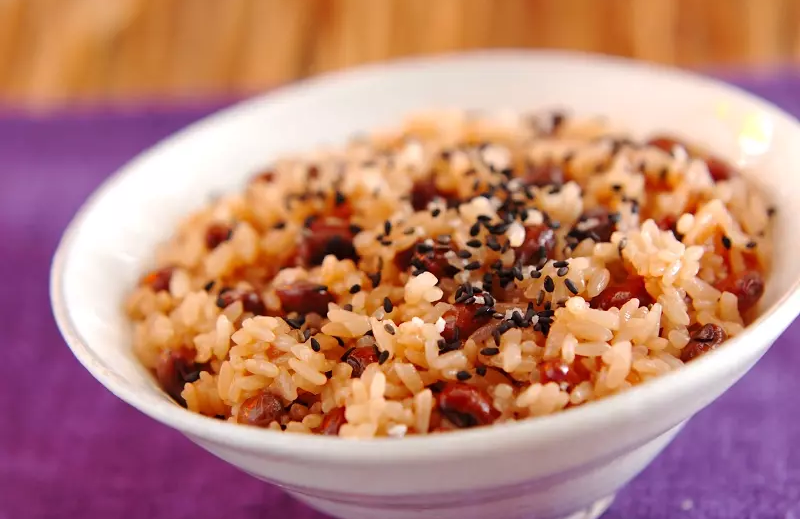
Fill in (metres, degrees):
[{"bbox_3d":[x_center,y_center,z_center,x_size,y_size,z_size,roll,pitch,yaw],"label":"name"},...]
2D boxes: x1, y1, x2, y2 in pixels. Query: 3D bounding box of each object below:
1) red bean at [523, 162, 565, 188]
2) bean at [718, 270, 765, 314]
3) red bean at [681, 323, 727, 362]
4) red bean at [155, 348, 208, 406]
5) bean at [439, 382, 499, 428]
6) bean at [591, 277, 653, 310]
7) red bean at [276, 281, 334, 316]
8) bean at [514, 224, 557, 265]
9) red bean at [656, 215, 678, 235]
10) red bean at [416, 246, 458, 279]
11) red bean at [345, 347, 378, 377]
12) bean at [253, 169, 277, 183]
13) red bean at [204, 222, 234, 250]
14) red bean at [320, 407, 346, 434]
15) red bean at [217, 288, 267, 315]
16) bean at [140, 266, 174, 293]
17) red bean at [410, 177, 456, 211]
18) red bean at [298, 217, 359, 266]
[{"bbox_3d":[0.025,-0.014,0.491,0.009,0.006,0.006,0,33,11],"label":"red bean"},{"bbox_3d":[0.055,0.005,0.462,0.009,0.006,0.006,8,35,22],"label":"bean"},{"bbox_3d":[0.048,0.013,0.451,0.009,0.006,0.006,-25,37,-27],"label":"red bean"},{"bbox_3d":[-0.034,0.018,0.445,0.007,0.007,0.009,-28,36,-31],"label":"red bean"},{"bbox_3d":[0.011,0.022,0.440,0.009,0.006,0.006,18,40,34],"label":"bean"},{"bbox_3d":[0.035,0.005,0.447,0.010,0.006,0.006,-8,30,-1],"label":"bean"},{"bbox_3d":[-0.015,0.006,0.456,0.010,0.006,0.006,8,34,25],"label":"red bean"},{"bbox_3d":[0.022,-0.002,0.462,0.006,0.006,0.009,14,37,33],"label":"bean"},{"bbox_3d":[0.044,-0.006,0.465,0.006,0.005,0.006,5,32,20],"label":"red bean"},{"bbox_3d":[0.006,0.000,0.460,0.009,0.006,0.006,8,34,25],"label":"red bean"},{"bbox_3d":[-0.006,0.016,0.450,0.008,0.005,0.006,-12,33,-9],"label":"red bean"},{"bbox_3d":[-0.024,-0.014,0.504,0.008,0.005,0.006,-10,32,-5],"label":"bean"},{"bbox_3d":[-0.031,-0.004,0.481,0.007,0.006,0.006,-28,36,-31],"label":"red bean"},{"bbox_3d":[-0.010,0.025,0.441,0.006,0.005,0.008,21,41,36],"label":"red bean"},{"bbox_3d":[-0.026,0.007,0.468,0.009,0.005,0.006,8,35,22],"label":"red bean"},{"bbox_3d":[-0.040,0.003,0.481,0.008,0.005,0.006,-17,34,-17],"label":"bean"},{"bbox_3d":[0.006,-0.011,0.487,0.009,0.006,0.006,6,34,19],"label":"red bean"},{"bbox_3d":[-0.012,-0.003,0.471,0.010,0.007,0.007,-1,31,12],"label":"red bean"}]

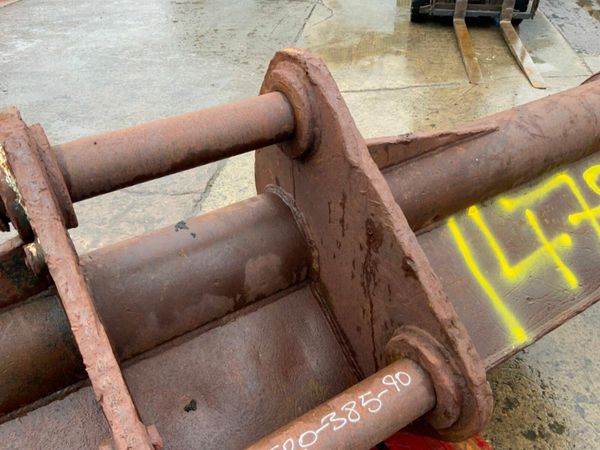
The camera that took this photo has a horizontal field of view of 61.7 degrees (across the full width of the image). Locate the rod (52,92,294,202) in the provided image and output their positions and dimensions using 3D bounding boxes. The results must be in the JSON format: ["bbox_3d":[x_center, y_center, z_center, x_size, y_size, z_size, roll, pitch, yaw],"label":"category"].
[{"bbox_3d":[-0.198,-0.140,0.860,0.400,0.090,0.090,-20,41,-22],"label":"rod"}]

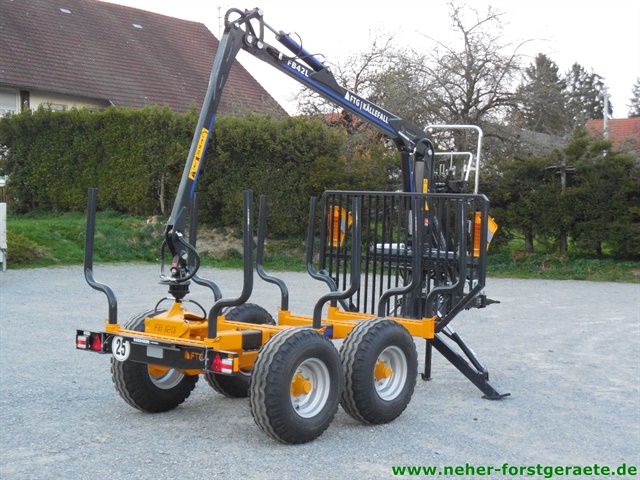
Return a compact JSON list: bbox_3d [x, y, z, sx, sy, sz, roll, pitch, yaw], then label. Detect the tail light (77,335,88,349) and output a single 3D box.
[{"bbox_3d":[-1.857,0.798,9.489,0.104,0.104,0.045,4,4,41],"label":"tail light"}]

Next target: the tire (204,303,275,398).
[{"bbox_3d":[-0.733,1.036,11.406,0.310,0.900,0.900,4,4,39],"label":"tire"}]

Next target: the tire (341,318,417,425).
[{"bbox_3d":[0.497,1.124,10.396,0.310,0.900,0.900,4,4,39],"label":"tire"}]

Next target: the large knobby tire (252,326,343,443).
[{"bbox_3d":[-0.174,1.146,9.580,0.310,0.900,0.900,4,4,39],"label":"large knobby tire"}]

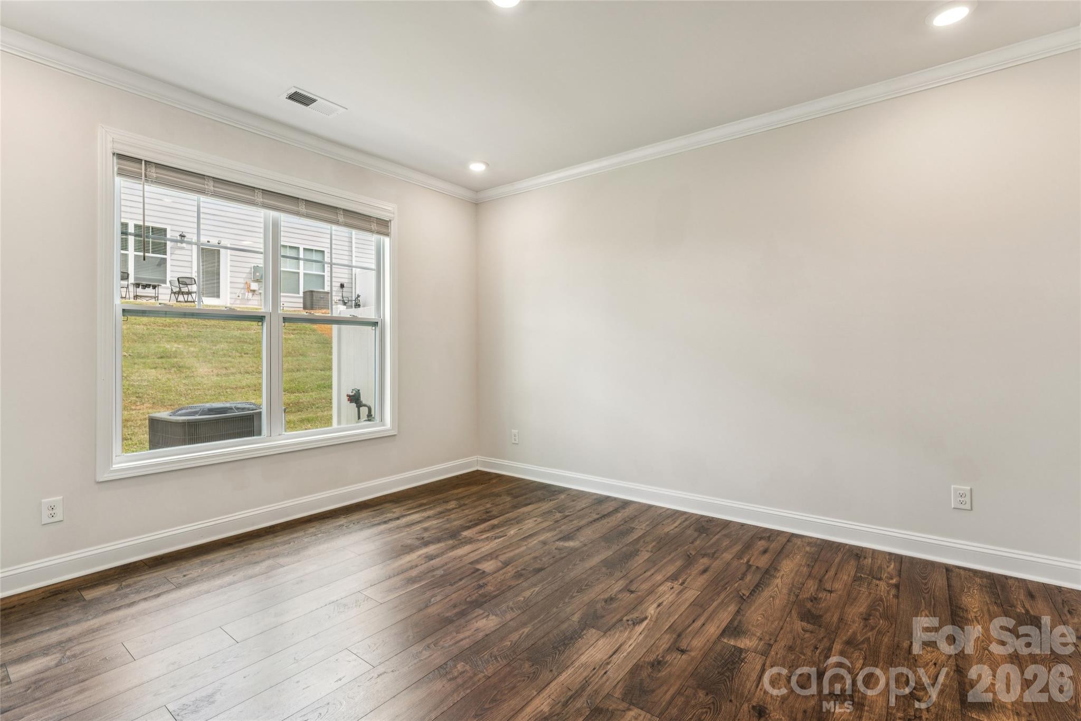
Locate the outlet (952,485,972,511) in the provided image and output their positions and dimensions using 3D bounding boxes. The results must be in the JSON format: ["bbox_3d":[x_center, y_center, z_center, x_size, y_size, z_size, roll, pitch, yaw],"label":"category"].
[{"bbox_3d":[2.270,0.742,2.585,0.079,0.124,0.010,0,1,38],"label":"outlet"}]

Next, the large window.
[{"bbox_3d":[-1.817,-0.319,3.327,0.100,1.890,1.870,0,1,38],"label":"large window"}]

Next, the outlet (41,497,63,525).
[{"bbox_3d":[-2.466,0.761,2.430,0.010,0.124,0.079,0,1,38],"label":"outlet"}]

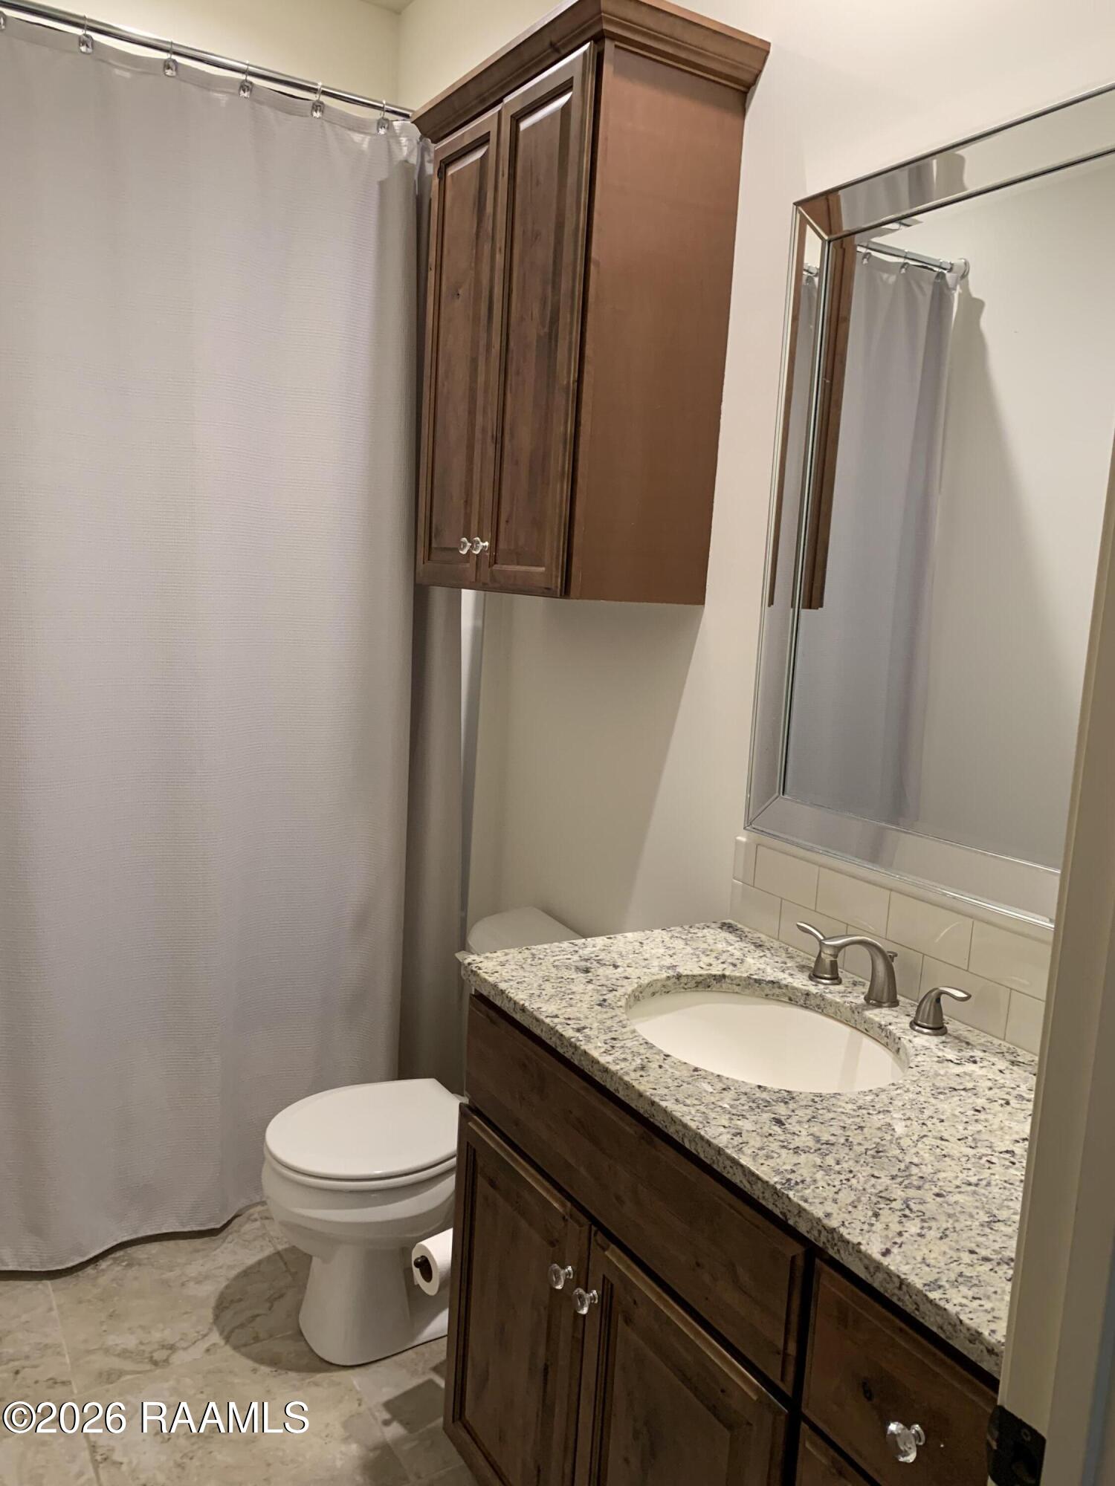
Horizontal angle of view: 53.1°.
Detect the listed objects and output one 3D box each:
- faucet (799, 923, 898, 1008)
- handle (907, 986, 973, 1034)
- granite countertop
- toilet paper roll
[{"bbox_3d":[0.410,0.324,1.710,0.163,0.110,0.204,-2,9,-31],"label":"faucet"},{"bbox_3d":[0.540,0.372,1.563,0.051,0.071,0.095,-2,9,-31],"label":"handle"},{"bbox_3d":[0.366,0.430,1.443,0.556,0.030,1.090,-2,9,-31],"label":"granite countertop"},{"bbox_3d":[-0.182,0.885,1.911,0.100,0.085,0.085,-3,10,-39],"label":"toilet paper roll"}]

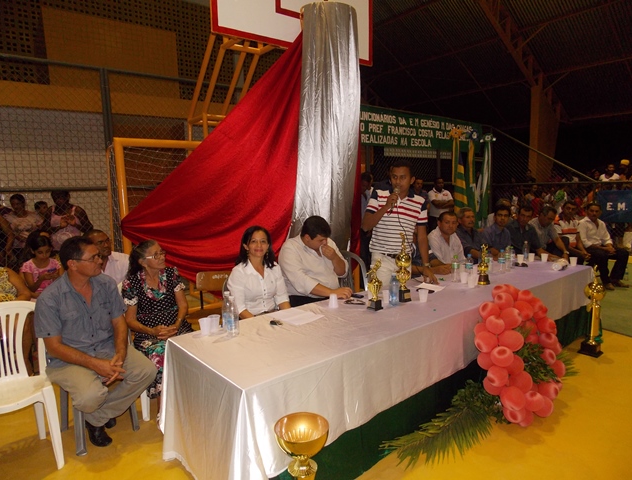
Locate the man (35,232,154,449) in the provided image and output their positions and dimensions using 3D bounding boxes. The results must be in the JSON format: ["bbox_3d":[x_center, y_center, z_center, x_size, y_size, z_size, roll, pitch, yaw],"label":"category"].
[{"bbox_3d":[-1.411,0.616,2.662,0.550,1.250,0.700,-8,10,-44],"label":"man"}]

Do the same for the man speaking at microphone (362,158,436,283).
[{"bbox_3d":[0.725,0.180,3.790,0.620,1.760,0.420,-1,7,-3],"label":"man speaking at microphone"}]

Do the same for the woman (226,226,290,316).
[{"bbox_3d":[-0.386,0.558,2.901,0.480,1.270,0.700,-5,8,-30],"label":"woman"}]

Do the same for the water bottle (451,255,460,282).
[{"bbox_3d":[1.213,0.248,3.676,0.067,0.228,0.067,-7,9,-38],"label":"water bottle"}]

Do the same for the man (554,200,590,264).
[{"bbox_3d":[3.789,0.077,6.191,0.550,1.260,0.750,-7,9,-38],"label":"man"}]

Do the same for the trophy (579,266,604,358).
[{"bbox_3d":[2.493,0.625,3.819,0.180,0.810,0.165,-7,9,-38],"label":"trophy"}]

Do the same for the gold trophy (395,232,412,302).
[{"bbox_3d":[0.646,0.192,3.109,0.110,0.500,0.105,-3,8,-17],"label":"gold trophy"}]

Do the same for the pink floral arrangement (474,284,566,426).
[{"bbox_3d":[1.413,0.755,2.899,0.660,0.820,0.360,-7,9,-38],"label":"pink floral arrangement"}]

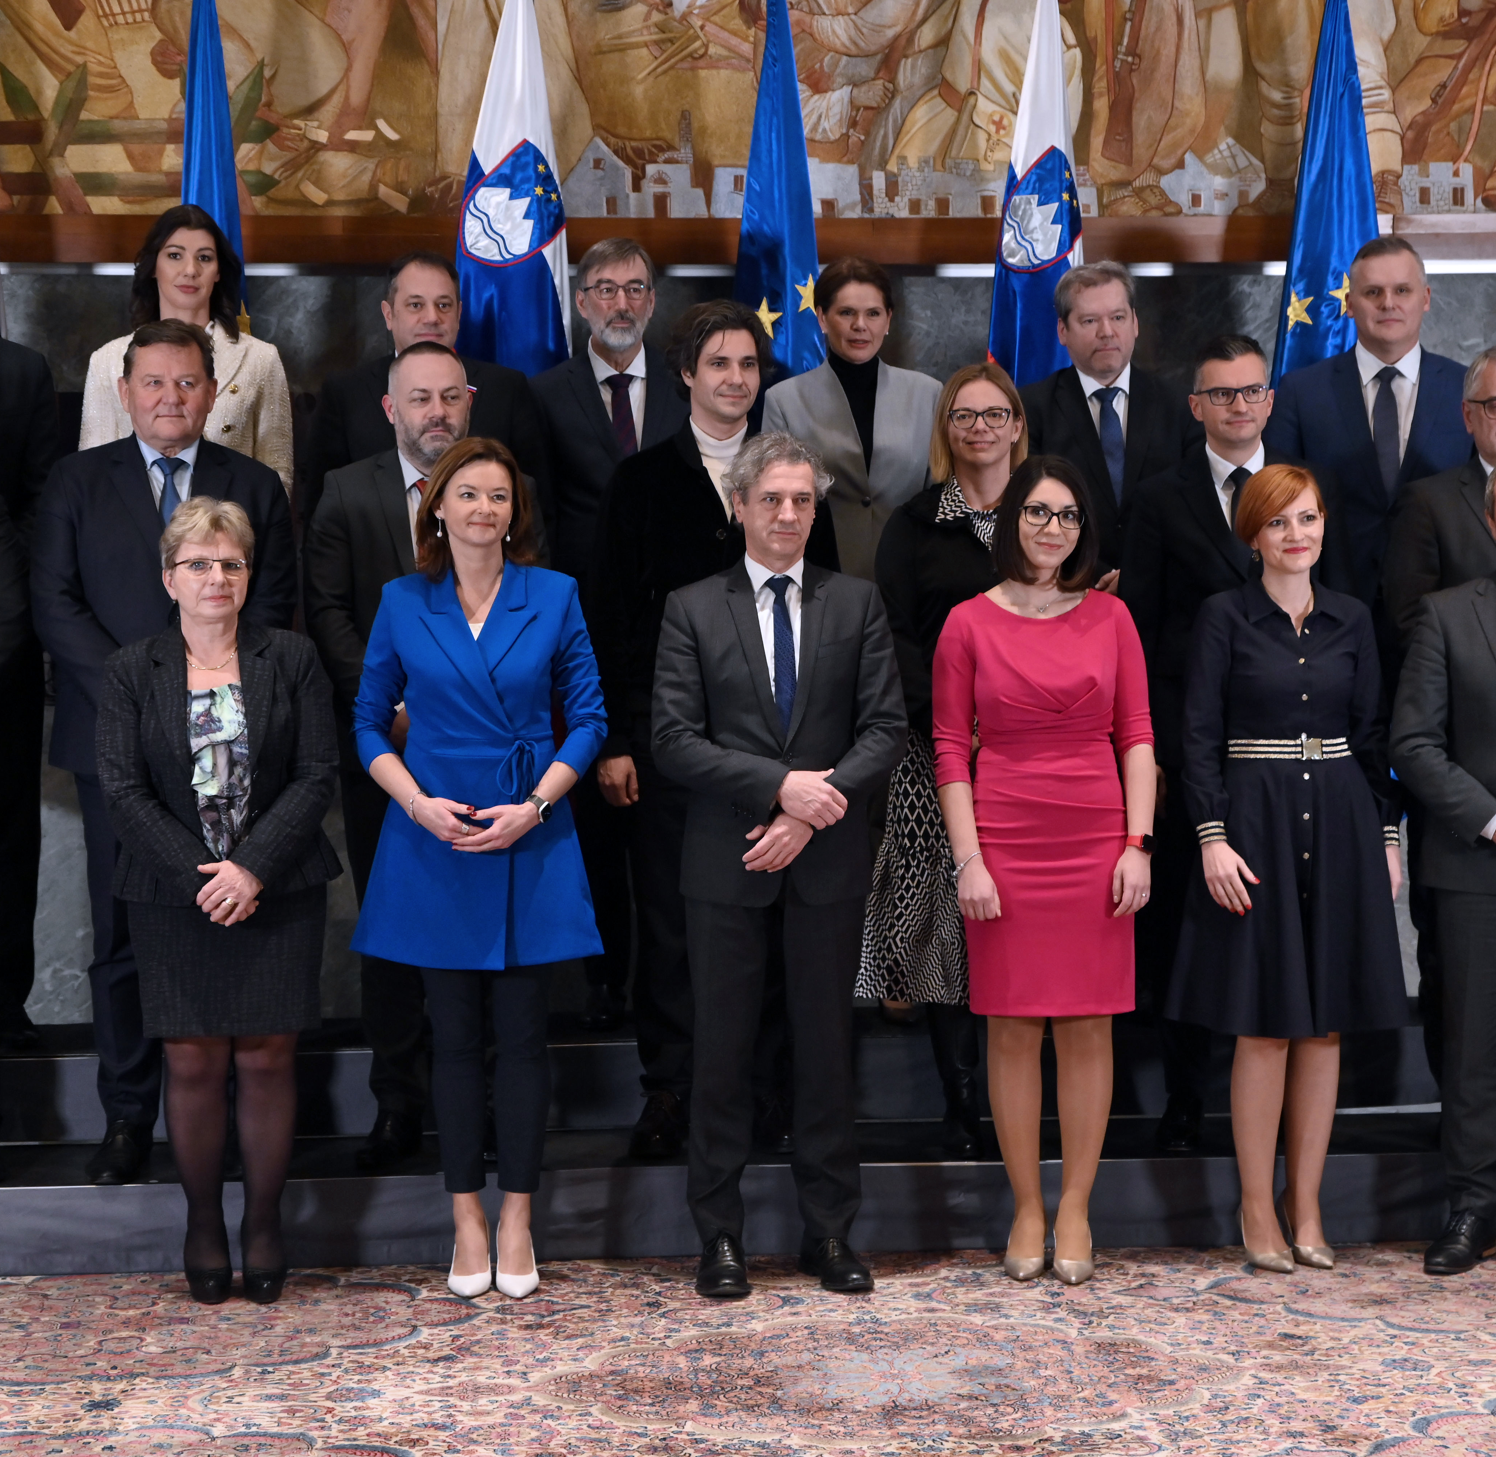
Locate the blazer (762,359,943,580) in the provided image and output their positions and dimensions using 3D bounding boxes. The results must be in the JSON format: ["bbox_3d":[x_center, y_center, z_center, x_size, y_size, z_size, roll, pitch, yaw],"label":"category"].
[{"bbox_3d":[0.260,-0.529,8.672,0.460,0.700,0.270,-1,3,-12],"label":"blazer"}]

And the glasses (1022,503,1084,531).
[{"bbox_3d":[0.645,-0.447,7.708,0.136,0.046,0.140,8,3,3],"label":"glasses"}]

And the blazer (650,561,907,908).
[{"bbox_3d":[0.063,0.009,7.700,0.520,0.710,0.330,-1,4,-7],"label":"blazer"}]

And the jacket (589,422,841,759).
[{"bbox_3d":[-0.072,-0.301,8.099,0.550,0.759,0.310,-1,3,-19],"label":"jacket"}]

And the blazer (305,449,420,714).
[{"bbox_3d":[-0.702,-0.265,8.020,0.550,0.720,0.360,-1,3,-6],"label":"blazer"}]

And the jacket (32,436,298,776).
[{"bbox_3d":[-1.265,-0.267,7.933,0.575,0.740,0.330,-1,3,-9],"label":"jacket"}]

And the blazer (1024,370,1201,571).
[{"bbox_3d":[0.862,-0.499,8.733,0.540,0.740,0.310,-1,3,-13],"label":"blazer"}]

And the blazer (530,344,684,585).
[{"bbox_3d":[-0.296,-0.533,8.668,0.510,0.740,0.290,-1,3,-14],"label":"blazer"}]

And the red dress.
[{"bbox_3d":[0.619,0.155,7.670,0.460,0.890,0.310,-1,3,-1],"label":"red dress"}]

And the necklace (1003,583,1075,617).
[{"bbox_3d":[0.615,-0.283,7.740,0.145,0.085,0.125,-1,4,-4],"label":"necklace"}]

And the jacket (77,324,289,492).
[{"bbox_3d":[-1.310,-0.610,8.530,0.480,0.660,0.270,-1,4,-9],"label":"jacket"}]

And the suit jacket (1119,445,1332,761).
[{"bbox_3d":[1.085,-0.272,8.230,0.490,0.740,0.290,-1,4,-4],"label":"suit jacket"}]

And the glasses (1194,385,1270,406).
[{"bbox_3d":[1.086,-0.743,8.170,0.142,0.045,0.145,-1,4,-9],"label":"glasses"}]

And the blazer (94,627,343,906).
[{"bbox_3d":[-1.095,0.074,7.530,0.500,0.575,0.360,-1,3,-7],"label":"blazer"}]

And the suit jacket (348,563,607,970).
[{"bbox_3d":[-0.560,0.076,7.560,0.530,0.840,0.360,-1,3,-4],"label":"suit jacket"}]

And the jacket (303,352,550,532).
[{"bbox_3d":[-0.748,-0.513,8.554,0.570,0.740,0.310,-1,3,-9],"label":"jacket"}]

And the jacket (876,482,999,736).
[{"bbox_3d":[0.521,-0.258,8.129,0.470,0.600,0.270,-1,3,-16],"label":"jacket"}]

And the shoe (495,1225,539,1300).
[{"bbox_3d":[-0.480,1.107,7.610,0.088,0.120,0.235,-1,3,-5],"label":"shoe"}]

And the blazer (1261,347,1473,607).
[{"bbox_3d":[1.518,-0.537,8.780,0.570,0.760,0.330,0,3,4],"label":"blazer"}]

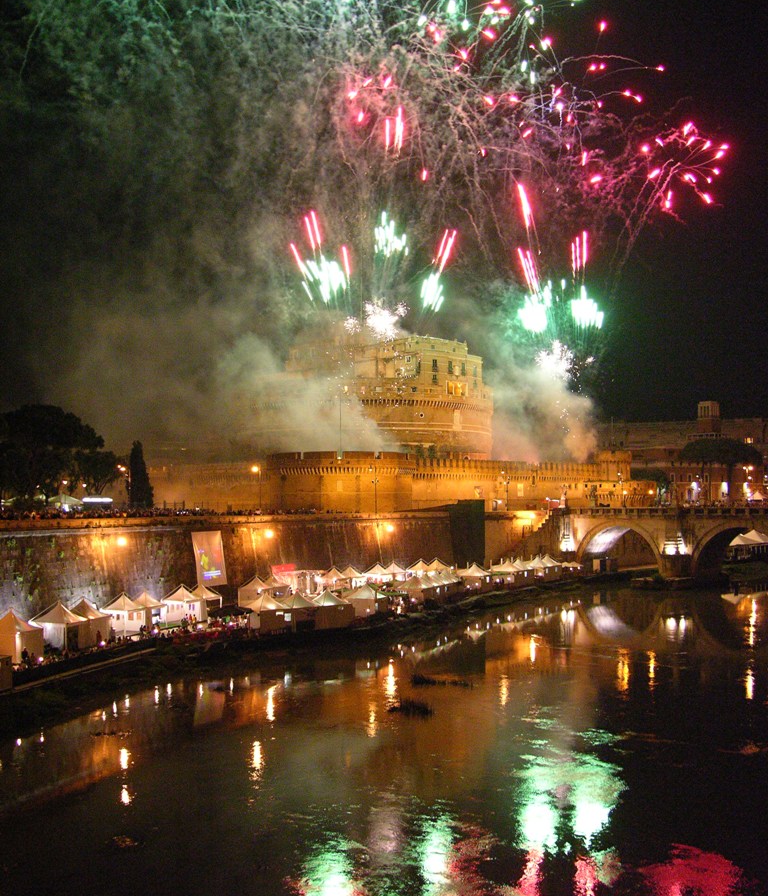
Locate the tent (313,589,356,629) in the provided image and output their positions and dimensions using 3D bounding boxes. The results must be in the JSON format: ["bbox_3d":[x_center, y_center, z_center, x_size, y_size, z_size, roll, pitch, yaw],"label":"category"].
[{"bbox_3d":[-5.960,17.880,115.990,3.540,4.100,3.540,2,-4,-29],"label":"tent"}]

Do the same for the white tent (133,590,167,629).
[{"bbox_3d":[-26.300,17.720,113.730,3.510,4.180,3.510,-1,-4,24],"label":"white tent"}]

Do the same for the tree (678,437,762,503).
[{"bbox_3d":[92.620,7.430,285.000,22.500,21.190,19.000,0,-3,0],"label":"tree"}]

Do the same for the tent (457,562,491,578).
[{"bbox_3d":[13.065,18.585,147.221,3.300,4.100,3.300,-2,-4,32],"label":"tent"}]

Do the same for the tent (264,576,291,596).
[{"bbox_3d":[-13.608,17.515,125.748,3.150,3.960,3.150,-2,-3,28],"label":"tent"}]

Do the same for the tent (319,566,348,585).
[{"bbox_3d":[-7.490,20.430,159.390,3.370,3.960,3.370,-2,-4,33],"label":"tent"}]

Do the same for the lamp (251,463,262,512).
[{"bbox_3d":[-17.889,6.471,145.862,1.400,7.850,0.350,-1,-3,25],"label":"lamp"}]

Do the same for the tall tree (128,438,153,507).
[{"bbox_3d":[-37.160,4.880,158.000,3.600,12.060,3.600,0,-3,0],"label":"tall tree"}]

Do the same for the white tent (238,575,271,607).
[{"bbox_3d":[-16.870,19.100,137.470,3.530,4.110,3.530,-1,-4,24],"label":"white tent"}]

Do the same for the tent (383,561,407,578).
[{"bbox_3d":[1.455,19.053,154.707,3.150,3.960,3.150,3,-4,-44],"label":"tent"}]

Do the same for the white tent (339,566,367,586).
[{"bbox_3d":[-5.410,20.500,162.140,3.500,4.140,3.500,-2,-4,33],"label":"white tent"}]

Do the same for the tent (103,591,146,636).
[{"bbox_3d":[-25.673,16.264,102.196,3.150,3.960,3.150,-2,-3,27],"label":"tent"}]

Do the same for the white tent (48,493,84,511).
[{"bbox_3d":[-45.145,8.419,145.759,3.900,3.950,3.900,-1,-3,25],"label":"white tent"}]

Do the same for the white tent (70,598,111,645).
[{"bbox_3d":[-27.848,15.905,95.818,3.600,4.000,3.600,-1,-3,16],"label":"white tent"}]

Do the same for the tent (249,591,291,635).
[{"bbox_3d":[-12.640,17.660,111.940,3.520,4.090,3.520,3,-4,-36],"label":"tent"}]

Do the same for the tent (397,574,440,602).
[{"bbox_3d":[3.890,17.674,127.242,3.200,3.800,3.200,-2,-3,27],"label":"tent"}]

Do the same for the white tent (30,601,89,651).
[{"bbox_3d":[-30.940,16.790,98.780,3.950,4.320,3.950,-1,-3,16],"label":"white tent"}]

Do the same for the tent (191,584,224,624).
[{"bbox_3d":[-20.378,16.948,115.069,3.150,3.960,3.150,-2,-3,28],"label":"tent"}]

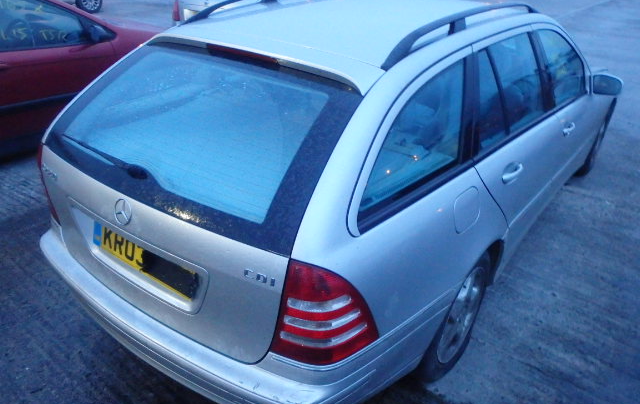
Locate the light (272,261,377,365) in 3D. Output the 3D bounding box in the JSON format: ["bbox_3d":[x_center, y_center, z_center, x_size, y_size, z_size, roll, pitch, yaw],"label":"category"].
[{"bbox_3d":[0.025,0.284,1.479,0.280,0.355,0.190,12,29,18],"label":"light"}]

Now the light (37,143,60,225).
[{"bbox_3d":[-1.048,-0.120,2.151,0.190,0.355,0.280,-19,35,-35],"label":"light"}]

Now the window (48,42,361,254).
[{"bbox_3d":[-0.437,-0.257,1.729,1.200,0.070,0.600,21,67,30],"label":"window"}]

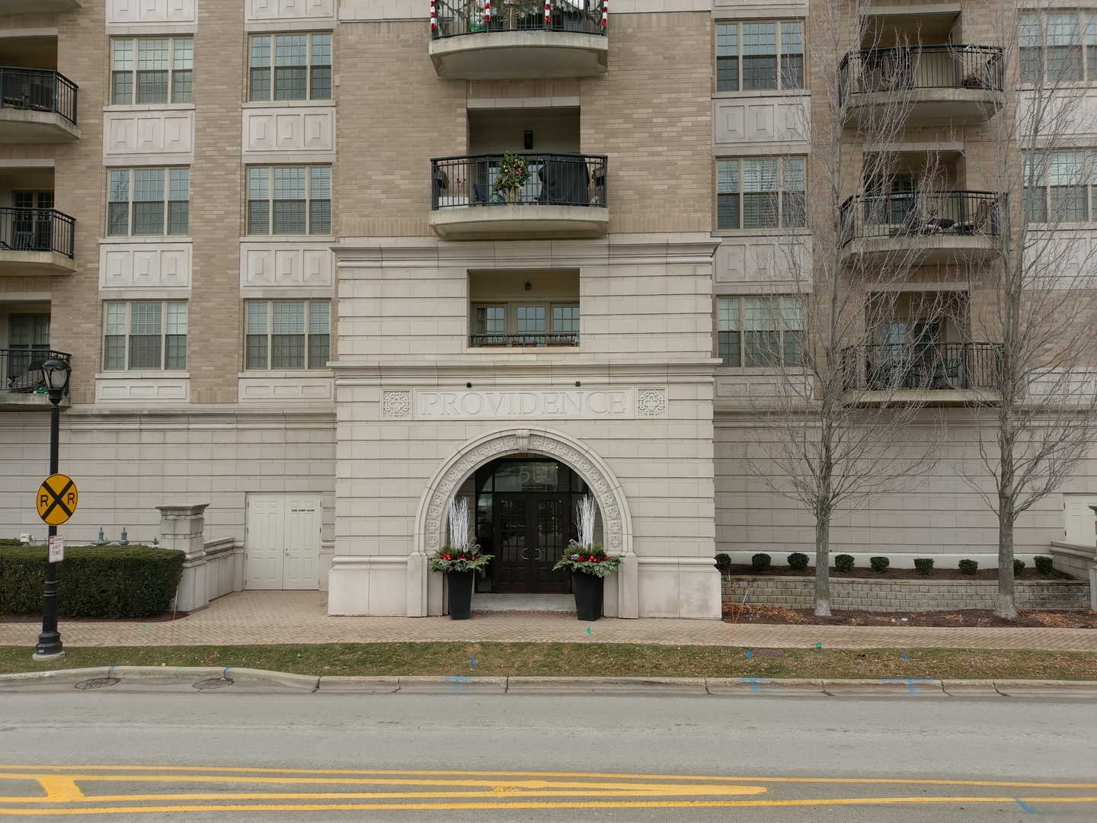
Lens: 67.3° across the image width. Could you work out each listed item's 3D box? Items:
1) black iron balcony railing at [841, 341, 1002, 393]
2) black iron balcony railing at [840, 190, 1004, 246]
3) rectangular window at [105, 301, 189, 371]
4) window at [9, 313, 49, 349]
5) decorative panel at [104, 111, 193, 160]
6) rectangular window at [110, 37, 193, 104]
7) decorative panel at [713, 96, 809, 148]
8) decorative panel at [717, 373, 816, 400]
[{"bbox_3d":[8.918,-1.022,19.489,3.540,1.060,0.940,0,-3,3],"label":"black iron balcony railing"},{"bbox_3d":[8.820,-4.453,19.305,3.480,1.050,1.350,0,-3,3],"label":"black iron balcony railing"},{"bbox_3d":[-10.261,-1.917,20.974,2.190,1.780,0.150,0,-3,3],"label":"rectangular window"},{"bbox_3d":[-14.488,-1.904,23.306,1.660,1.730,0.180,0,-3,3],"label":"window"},{"bbox_3d":[-10.246,-7.105,21.143,2.400,1.250,0.120,0,-3,3],"label":"decorative panel"},{"bbox_3d":[-10.332,-8.874,21.471,2.204,1.791,0.180,0,-3,3],"label":"rectangular window"},{"bbox_3d":[5.307,-7.208,20.510,2.400,1.280,0.130,0,-2,3],"label":"decorative panel"},{"bbox_3d":[5.256,-0.592,20.152,2.455,0.599,0.140,0,-3,3],"label":"decorative panel"}]

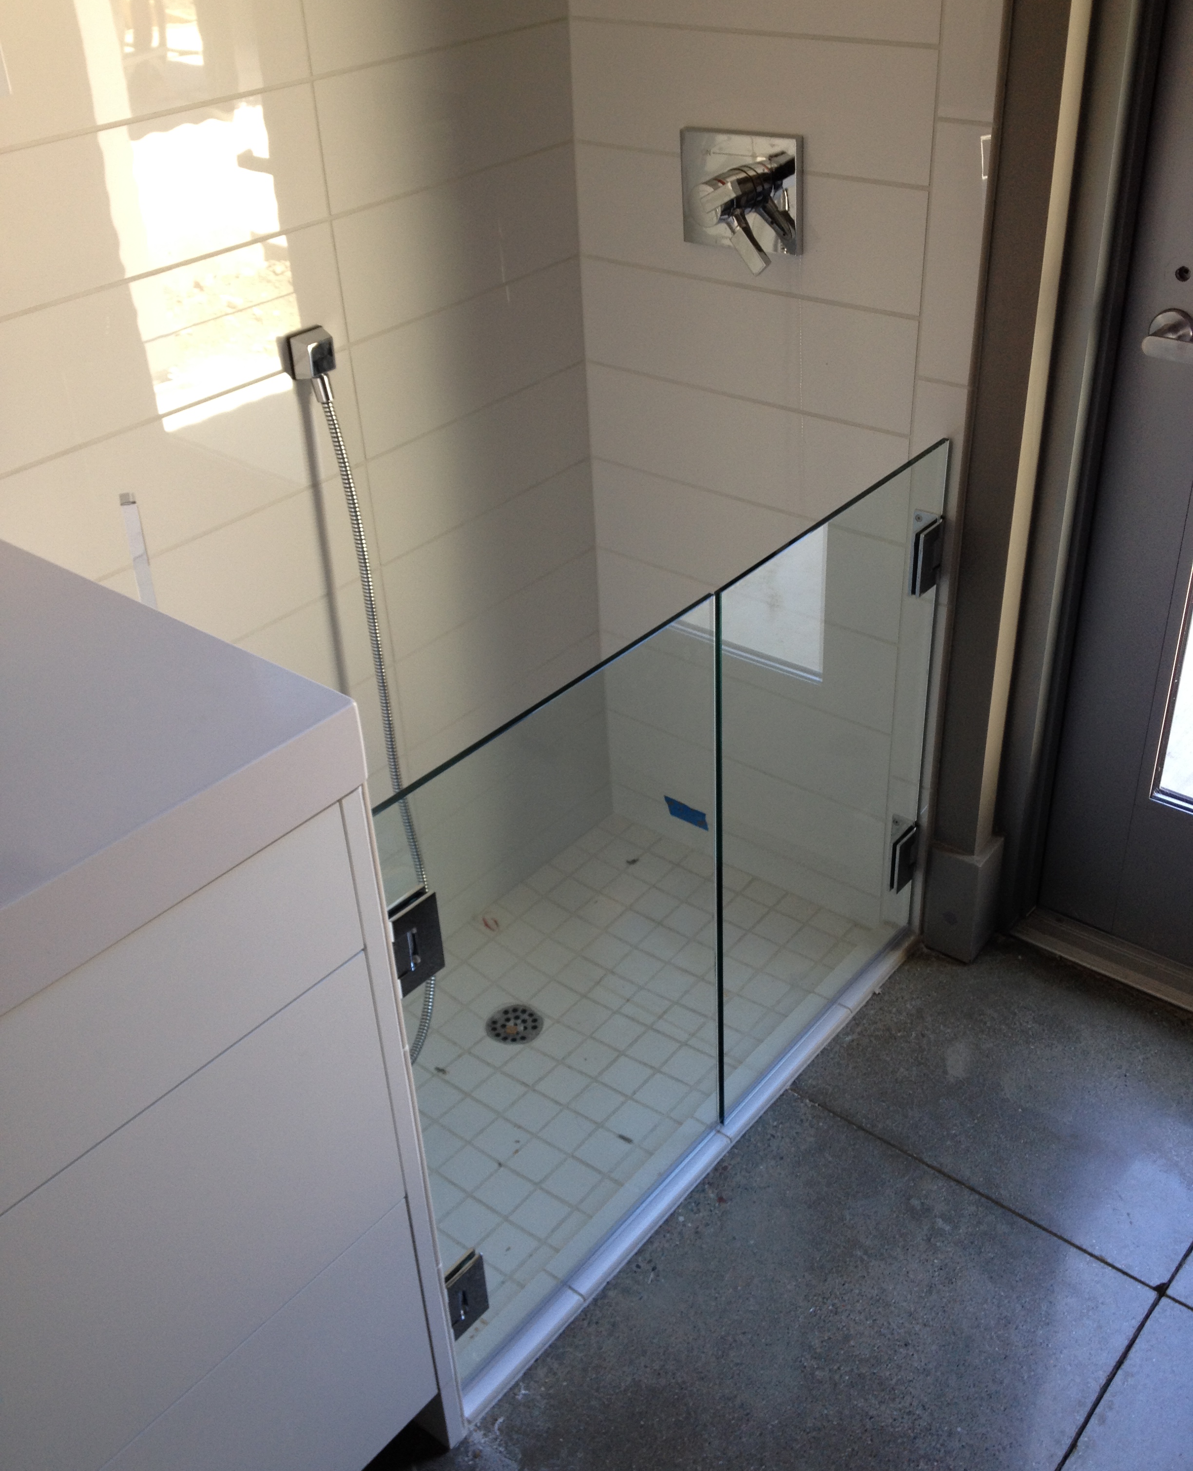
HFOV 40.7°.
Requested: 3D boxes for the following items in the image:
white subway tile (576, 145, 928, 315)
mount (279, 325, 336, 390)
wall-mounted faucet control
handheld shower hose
[{"bbox_3d":[0.189,-0.668,2.108,0.542,0.148,0.010,22,40,34],"label":"white subway tile"},{"bbox_3d":[-0.342,-0.461,1.961,0.033,0.059,0.051,22,40,34],"label":"mount"},{"bbox_3d":[0.163,-0.678,2.059,0.190,0.159,0.075,22,40,34],"label":"wall-mounted faucet control"},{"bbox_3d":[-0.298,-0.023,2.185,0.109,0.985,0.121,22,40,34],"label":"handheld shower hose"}]

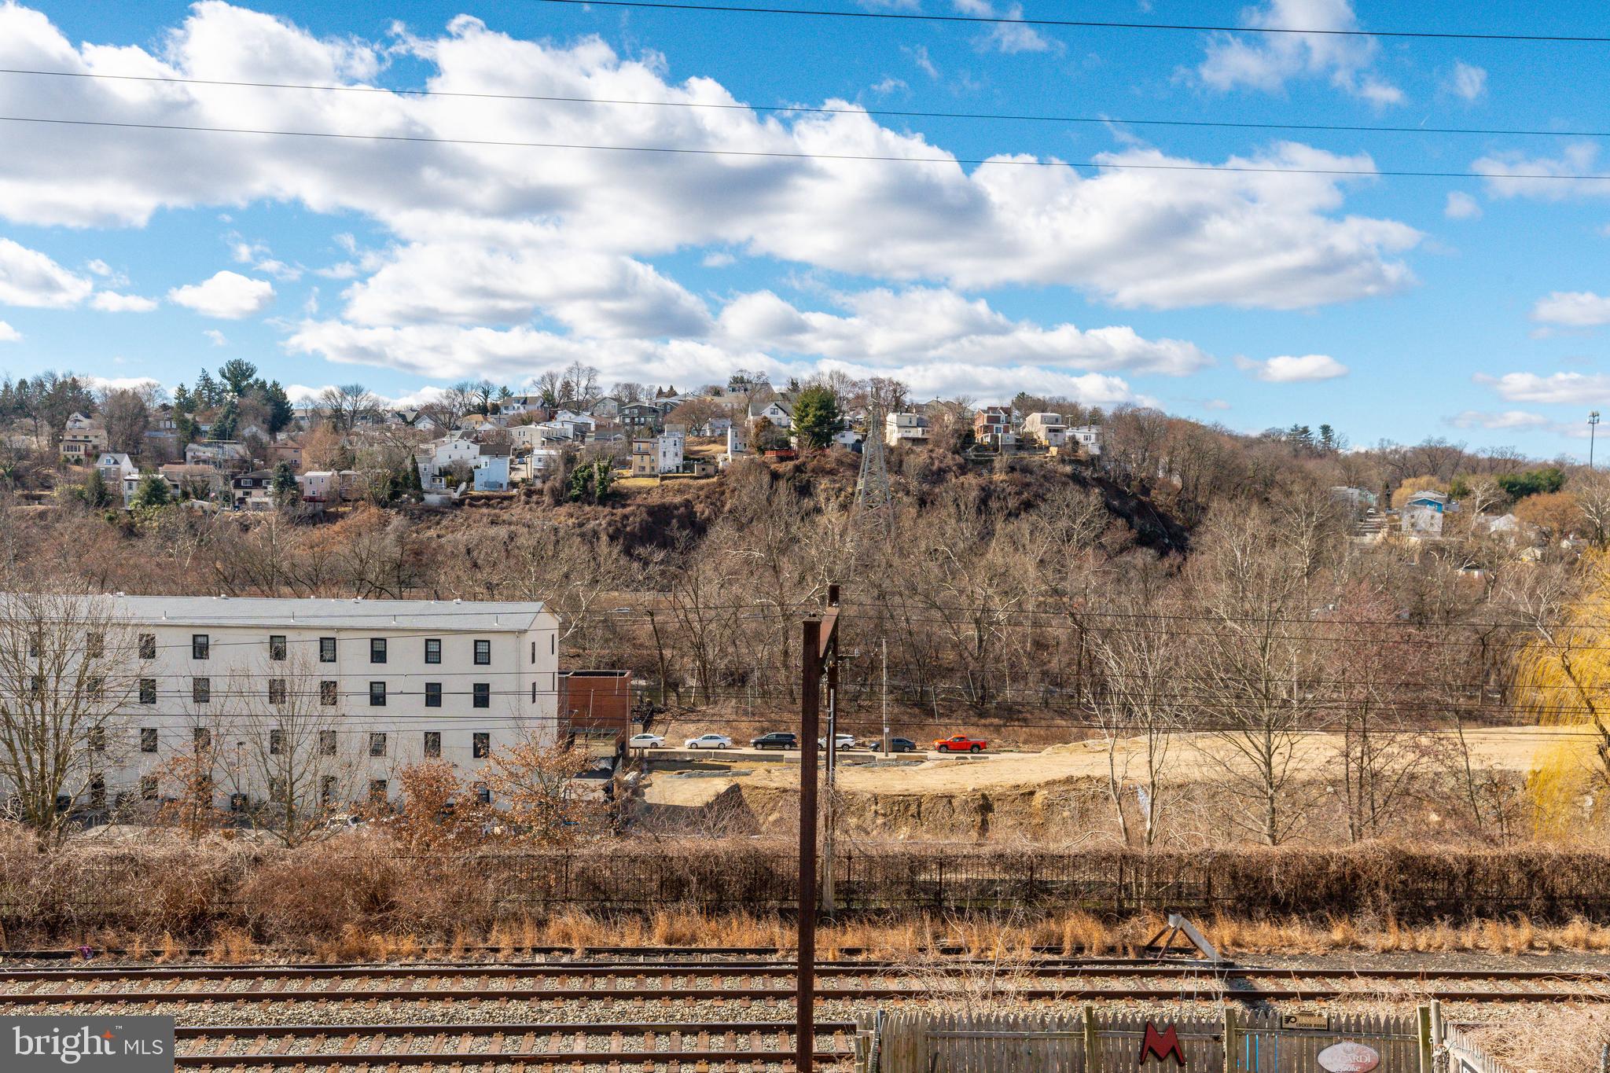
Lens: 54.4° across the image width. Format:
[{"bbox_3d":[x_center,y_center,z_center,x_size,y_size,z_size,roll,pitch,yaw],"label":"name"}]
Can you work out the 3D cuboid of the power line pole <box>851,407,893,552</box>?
[{"bbox_3d":[14.836,-12.895,345.000,7.800,32.800,7.800,1,1,-11],"label":"power line pole"}]

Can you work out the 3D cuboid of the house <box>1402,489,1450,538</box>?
[{"bbox_3d":[178.322,-6.511,450.000,11.500,12.500,10.000,1,1,14],"label":"house"}]

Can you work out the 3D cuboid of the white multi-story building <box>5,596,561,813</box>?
[{"bbox_3d":[-41.101,12.359,124.596,40.600,15.200,17.500,1,1,0],"label":"white multi-story building"}]

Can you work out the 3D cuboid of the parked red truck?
[{"bbox_3d":[16.032,21.380,161.500,5.400,1.830,1.900,1,1,0],"label":"parked red truck"}]

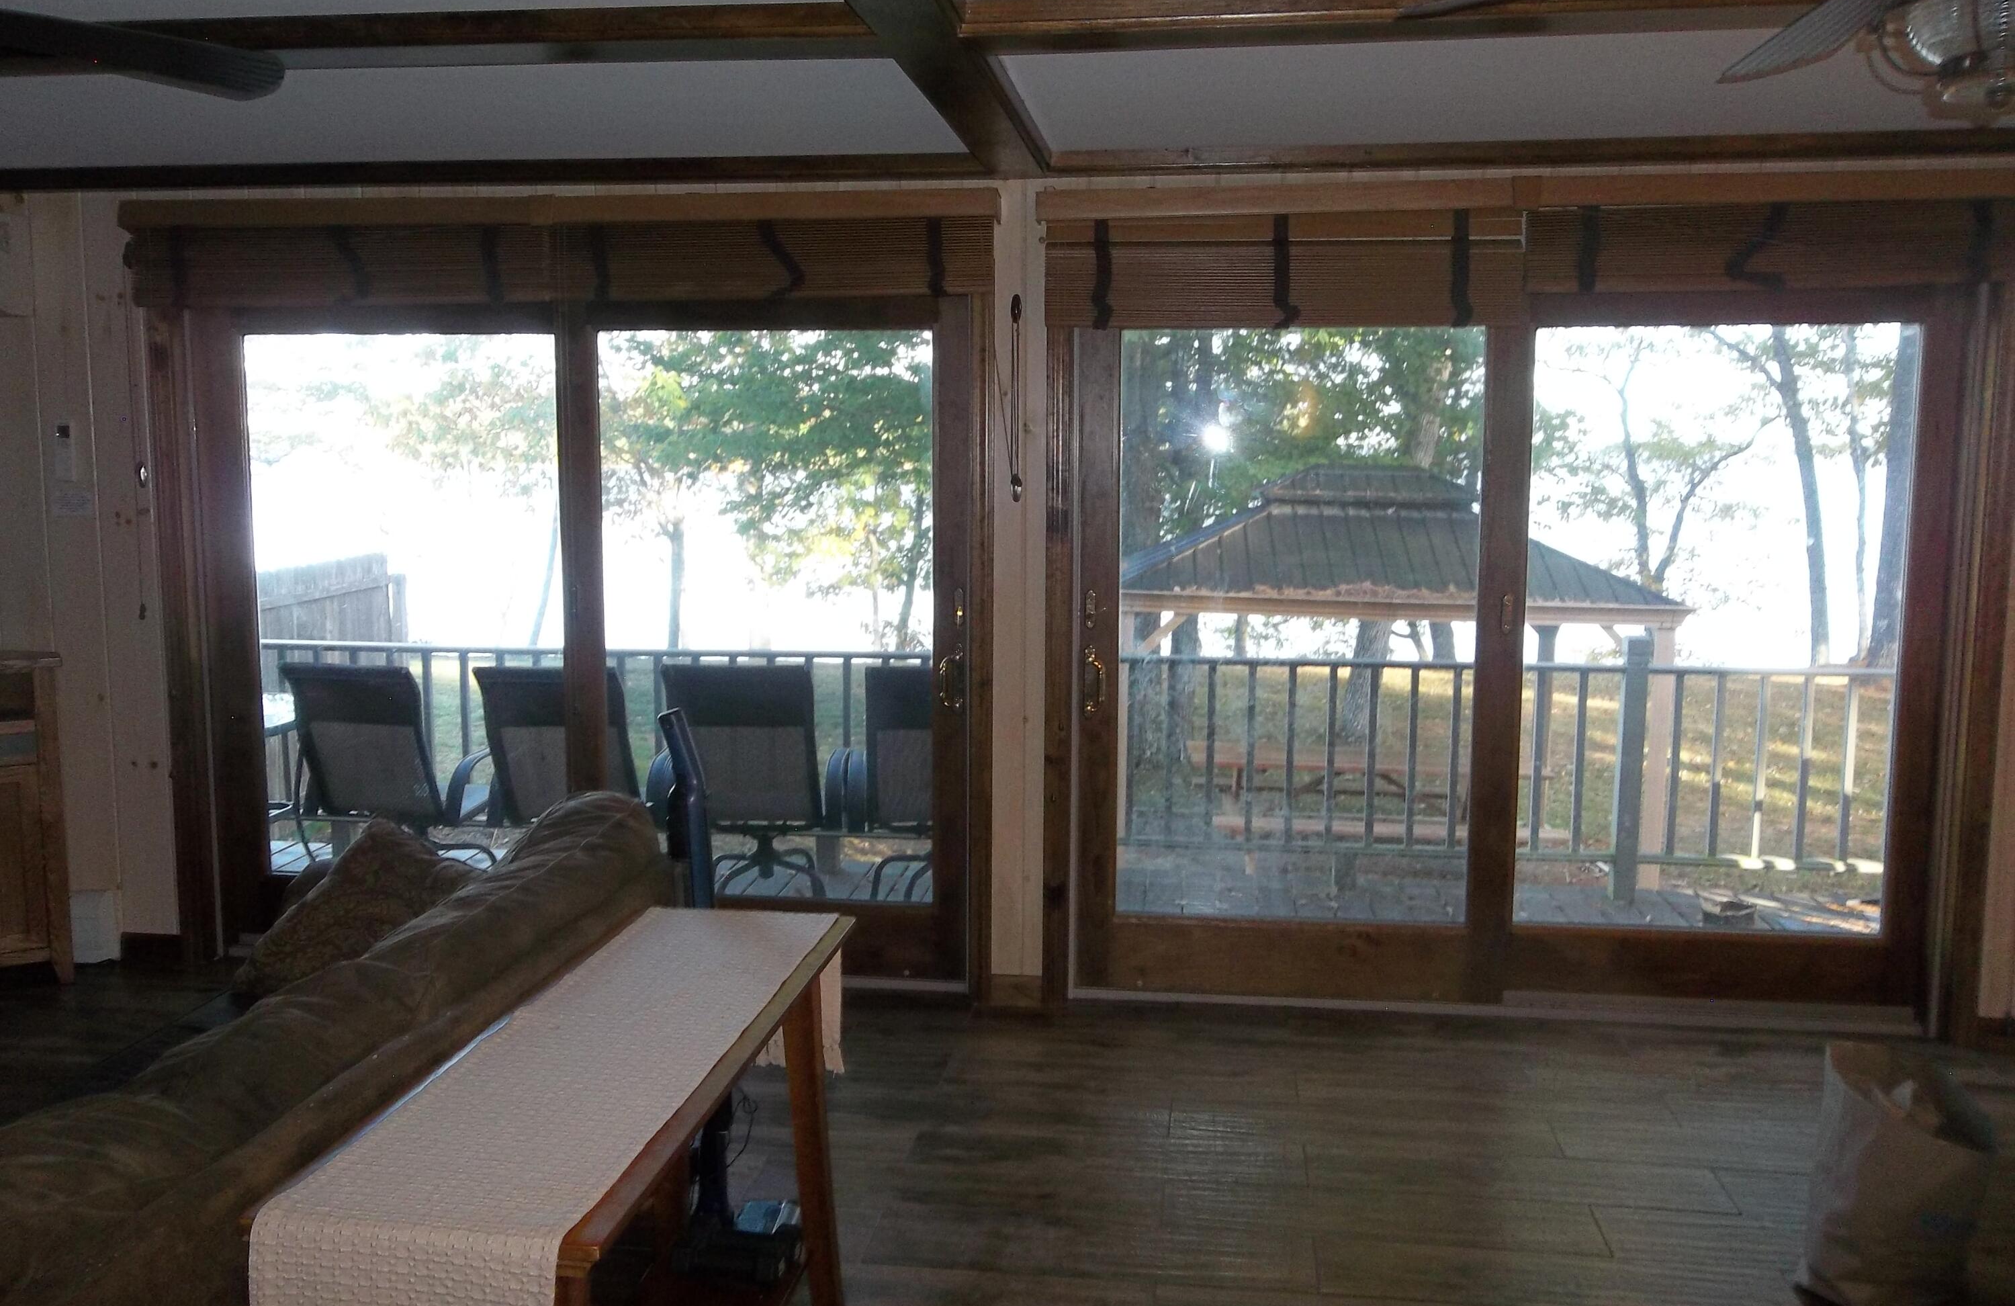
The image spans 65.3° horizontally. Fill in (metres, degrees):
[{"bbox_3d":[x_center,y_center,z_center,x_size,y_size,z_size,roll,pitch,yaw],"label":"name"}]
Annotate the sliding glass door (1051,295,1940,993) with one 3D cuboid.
[{"bbox_3d":[1.332,0.013,4.356,2.364,2.007,0.100,1,6,7],"label":"sliding glass door"}]

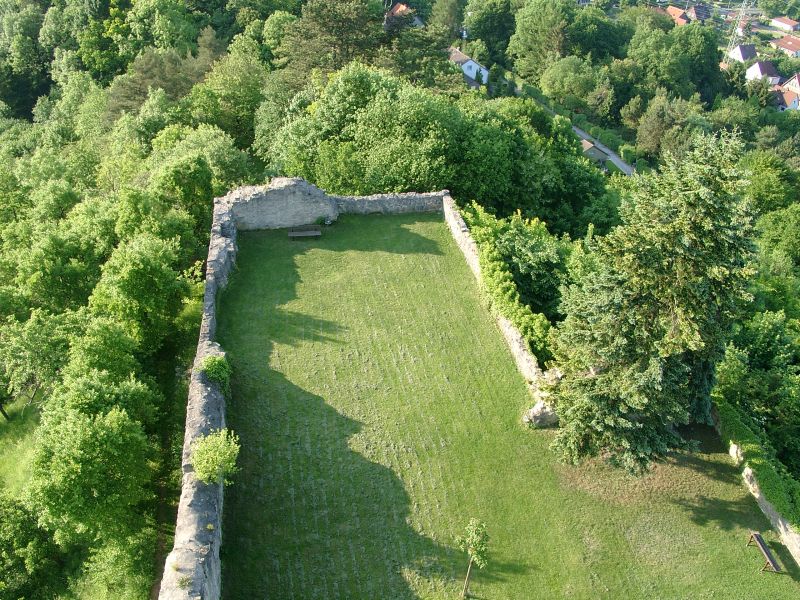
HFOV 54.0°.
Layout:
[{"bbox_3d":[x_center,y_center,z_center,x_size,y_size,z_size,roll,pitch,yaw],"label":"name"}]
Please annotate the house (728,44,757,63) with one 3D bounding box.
[{"bbox_3d":[150.924,-107.429,346.114,8.500,9.000,9.300,-8,37,-17],"label":"house"}]

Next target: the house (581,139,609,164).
[{"bbox_3d":[35.813,-27.735,149.076,6.500,4.200,4.500,-9,37,-18],"label":"house"}]

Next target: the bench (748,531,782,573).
[{"bbox_3d":[14.113,9.958,30.263,0.520,0.750,1.650,-2,36,-9],"label":"bench"}]

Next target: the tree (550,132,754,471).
[{"bbox_3d":[11.191,-0.111,32.041,6.800,14.800,6.800,4,35,0],"label":"tree"}]

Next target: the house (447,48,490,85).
[{"bbox_3d":[16.574,-61.237,206.543,9.500,7.000,9.800,-11,38,-20],"label":"house"}]

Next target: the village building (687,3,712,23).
[{"bbox_3d":[152.555,-144.786,399.664,9.800,9.200,8.800,-8,37,-17],"label":"village building"}]

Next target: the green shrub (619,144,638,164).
[{"bbox_3d":[43.990,-27.915,151.280,3.300,3.000,3.300,16,37,16],"label":"green shrub"}]

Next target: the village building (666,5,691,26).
[{"bbox_3d":[134.315,-136.967,383.019,8.700,9.000,10.800,-13,38,-23],"label":"village building"}]

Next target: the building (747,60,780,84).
[{"bbox_3d":[151.062,-94.663,327.948,8.200,9.000,8.500,-8,37,-17],"label":"building"}]

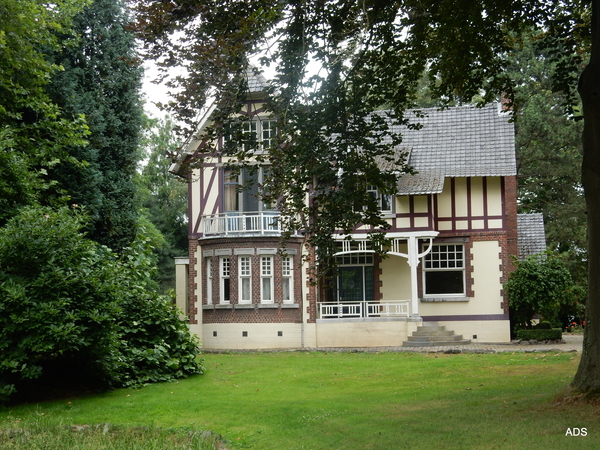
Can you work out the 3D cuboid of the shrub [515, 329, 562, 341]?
[{"bbox_3d":[8.637,3.925,37.351,1.700,0.420,1.000,-2,-4,14],"label":"shrub"}]

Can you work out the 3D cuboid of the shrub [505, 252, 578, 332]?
[{"bbox_3d":[8.756,2.624,37.560,2.620,3.100,2.300,-2,-4,14],"label":"shrub"}]

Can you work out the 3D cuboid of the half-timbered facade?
[{"bbox_3d":[2.693,-0.679,40.335,13.350,10.300,10.500,-2,-4,14],"label":"half-timbered facade"}]

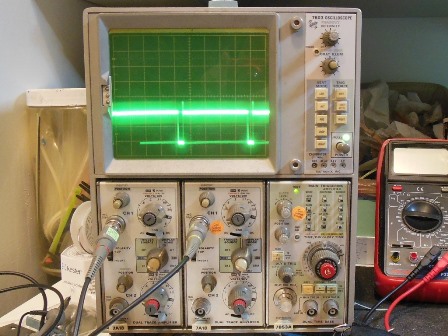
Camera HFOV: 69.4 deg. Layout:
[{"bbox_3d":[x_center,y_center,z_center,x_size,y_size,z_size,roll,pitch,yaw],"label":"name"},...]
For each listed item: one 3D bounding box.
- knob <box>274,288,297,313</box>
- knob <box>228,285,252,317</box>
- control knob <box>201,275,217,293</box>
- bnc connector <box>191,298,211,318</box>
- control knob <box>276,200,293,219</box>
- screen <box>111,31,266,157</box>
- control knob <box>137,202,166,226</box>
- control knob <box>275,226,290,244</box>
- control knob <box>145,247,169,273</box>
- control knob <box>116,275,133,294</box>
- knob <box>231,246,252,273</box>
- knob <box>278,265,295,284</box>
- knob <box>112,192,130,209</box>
[{"bbox_3d":[0.052,0.113,0.269,0.020,0.020,0.015,0,4,0],"label":"knob"},{"bbox_3d":[0.014,0.111,0.266,0.021,0.021,0.020,0,4,0],"label":"knob"},{"bbox_3d":[-0.012,0.098,0.268,0.013,0.013,0.014,0,4,0],"label":"control knob"},{"bbox_3d":[-0.020,0.121,0.274,0.016,0.016,0.011,0,6,1],"label":"bnc connector"},{"bbox_3d":[0.051,0.035,0.263,0.013,0.013,0.013,0,6,1],"label":"control knob"},{"bbox_3d":[-0.027,-0.060,0.265,0.129,0.105,0.012,0,4,0],"label":"screen"},{"bbox_3d":[-0.059,0.040,0.264,0.022,0.022,0.015,0,6,1],"label":"control knob"},{"bbox_3d":[0.048,0.056,0.265,0.013,0.013,0.015,0,4,0],"label":"control knob"},{"bbox_3d":[-0.056,0.078,0.268,0.018,0.018,0.015,0,6,1],"label":"control knob"},{"bbox_3d":[-0.084,0.100,0.272,0.013,0.013,0.013,0,6,1],"label":"control knob"},{"bbox_3d":[0.015,0.077,0.267,0.018,0.018,0.015,0,6,1],"label":"knob"},{"bbox_3d":[0.053,0.089,0.267,0.013,0.013,0.015,0,4,0],"label":"knob"},{"bbox_3d":[-0.085,0.028,0.265,0.013,0.013,0.013,0,6,1],"label":"knob"}]

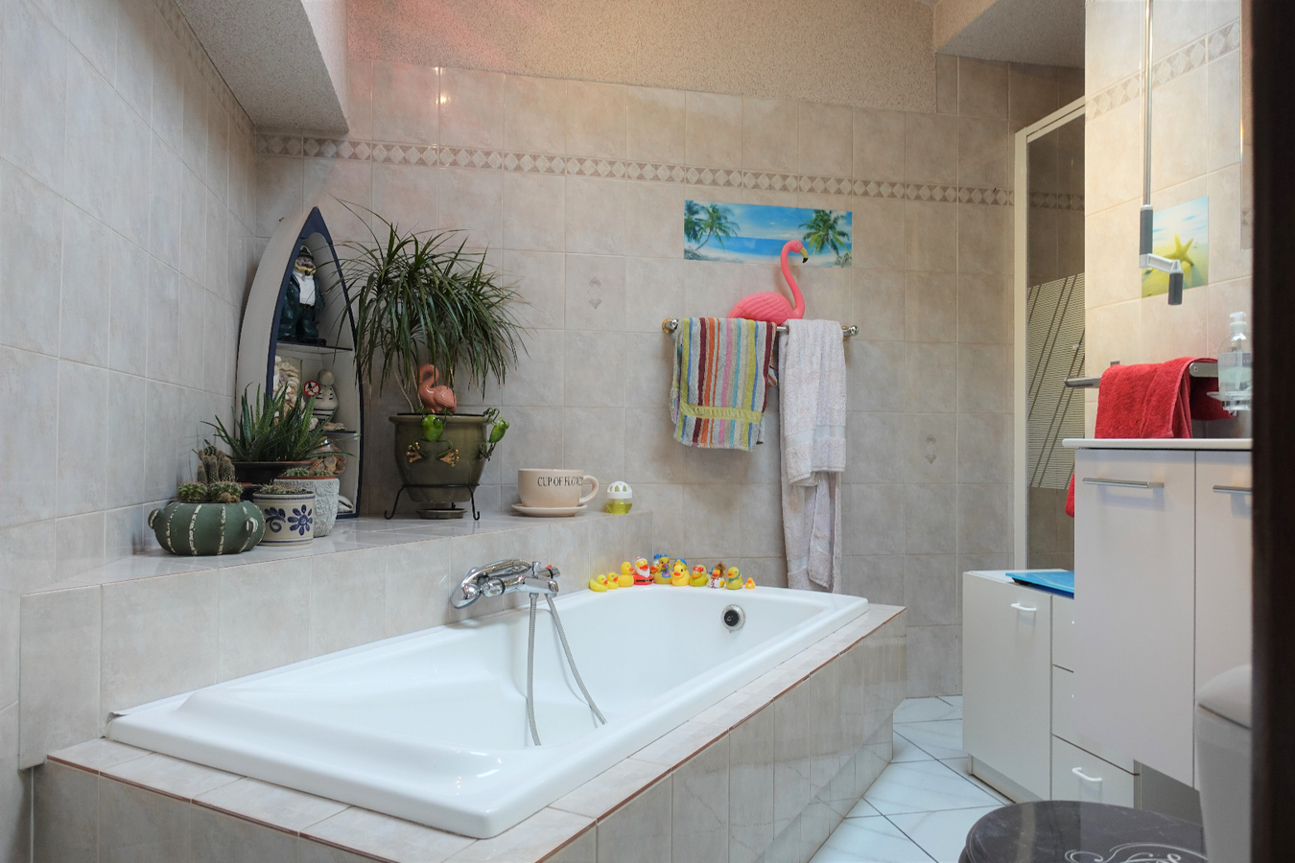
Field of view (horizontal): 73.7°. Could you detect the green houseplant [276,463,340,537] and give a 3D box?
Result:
[{"bbox_3d":[-0.827,0.167,2.112,0.158,0.170,0.158,1,-1,-21],"label":"green houseplant"}]

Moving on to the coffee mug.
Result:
[{"bbox_3d":[-0.268,0.182,2.645,0.255,0.118,0.198,1,-1,-32],"label":"coffee mug"}]

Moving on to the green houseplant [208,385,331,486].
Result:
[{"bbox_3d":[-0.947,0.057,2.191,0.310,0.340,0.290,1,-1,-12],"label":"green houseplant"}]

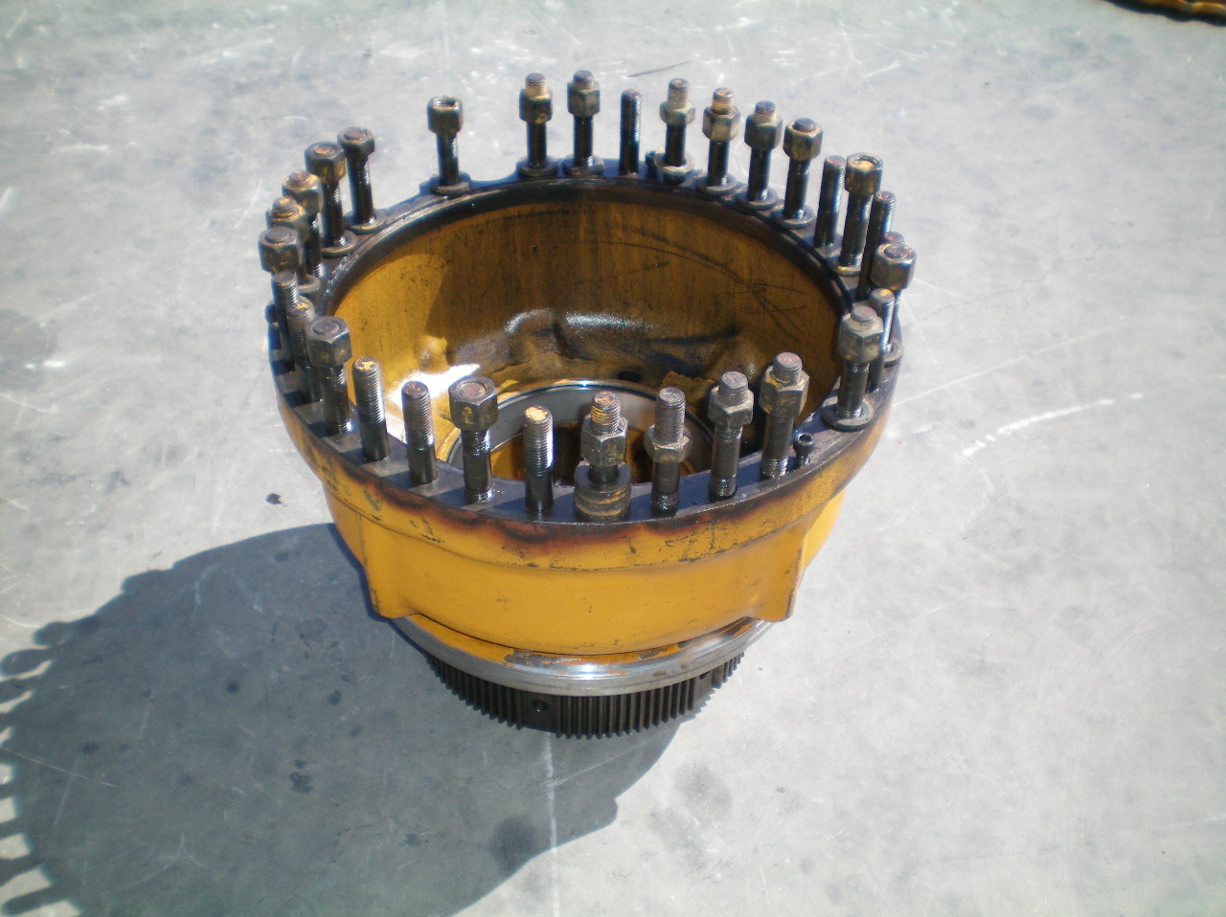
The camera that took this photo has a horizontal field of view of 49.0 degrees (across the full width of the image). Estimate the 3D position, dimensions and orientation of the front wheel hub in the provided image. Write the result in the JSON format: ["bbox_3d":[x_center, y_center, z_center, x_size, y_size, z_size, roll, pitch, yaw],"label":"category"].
[{"bbox_3d":[-0.029,-0.033,1.448,0.629,0.547,0.629,0,40,-1],"label":"front wheel hub"}]

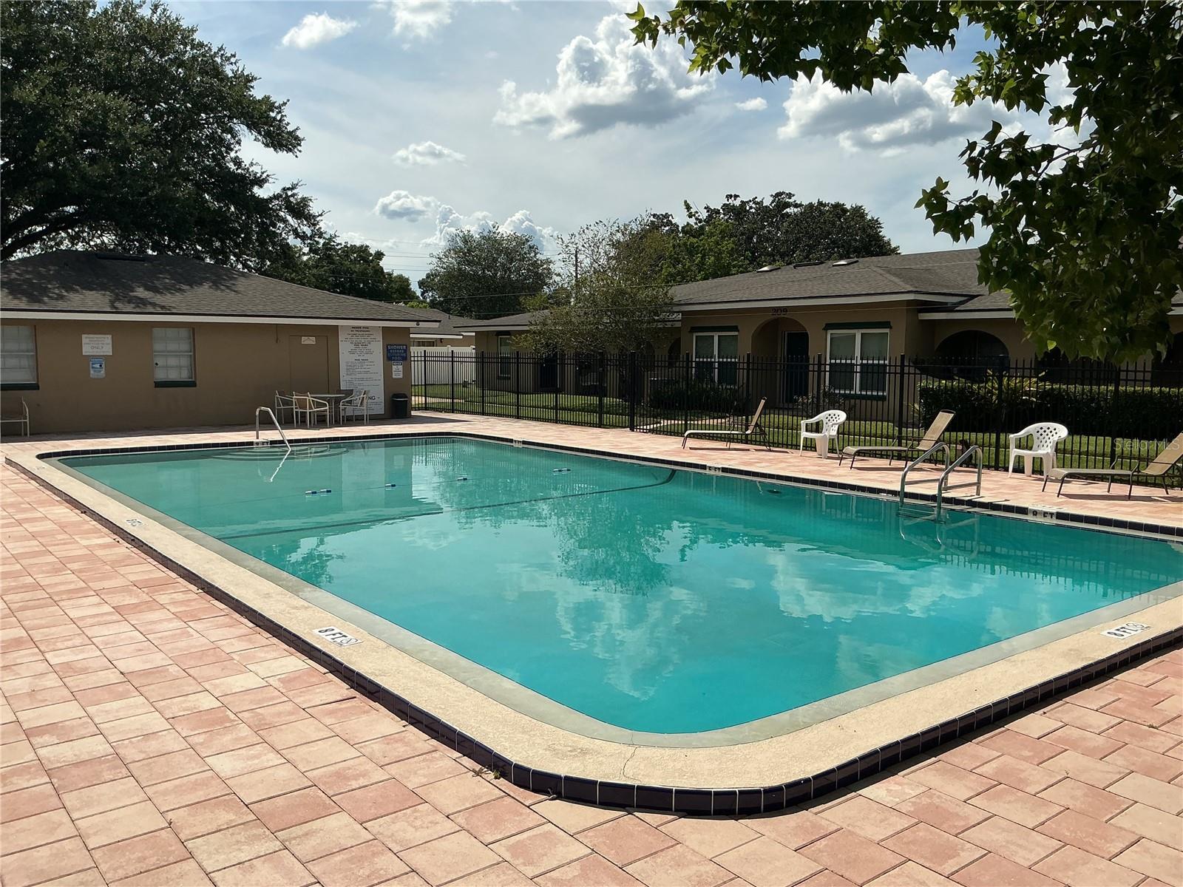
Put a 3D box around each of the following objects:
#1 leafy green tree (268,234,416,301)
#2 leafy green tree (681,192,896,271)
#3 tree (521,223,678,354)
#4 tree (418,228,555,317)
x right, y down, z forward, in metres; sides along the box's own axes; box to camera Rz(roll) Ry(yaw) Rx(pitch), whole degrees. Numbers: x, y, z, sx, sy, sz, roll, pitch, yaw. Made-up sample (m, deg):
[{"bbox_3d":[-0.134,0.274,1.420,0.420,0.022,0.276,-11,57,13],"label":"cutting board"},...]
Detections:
[{"bbox_3d":[-14.420,-7.666,56.536,8.610,8.320,8.610,0,5,0],"label":"leafy green tree"},{"bbox_3d":[10.619,-8.383,53.457,11.730,10.110,10.560,0,5,0],"label":"leafy green tree"},{"bbox_3d":[0.148,-3.794,28.774,4.600,5.390,4.600,0,5,0],"label":"tree"},{"bbox_3d":[-6.821,-9.095,64.438,8.970,9.720,8.970,0,5,0],"label":"tree"}]

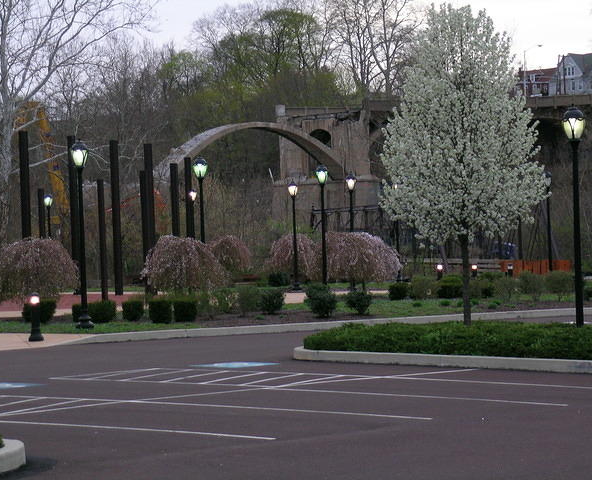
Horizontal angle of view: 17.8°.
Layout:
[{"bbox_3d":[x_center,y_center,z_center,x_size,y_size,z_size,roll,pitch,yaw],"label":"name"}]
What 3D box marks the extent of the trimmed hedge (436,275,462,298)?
[{"bbox_3d":[5.104,1.541,62.500,0.895,0.795,0.850,-2,1,0],"label":"trimmed hedge"}]

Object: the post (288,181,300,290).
[{"bbox_3d":[-0.048,-0.195,79.542,0.460,4.627,0.460,-2,0,0],"label":"post"}]

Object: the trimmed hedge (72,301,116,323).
[{"bbox_3d":[-5.182,1.839,48.500,1.132,0.566,0.850,-2,1,0],"label":"trimmed hedge"}]

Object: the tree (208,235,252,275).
[{"bbox_3d":[-3.067,0.832,86.000,2.000,2.076,2.000,-2,0,0],"label":"tree"}]

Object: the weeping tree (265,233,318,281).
[{"bbox_3d":[-0.162,0.897,93.697,2.733,2.509,2.733,-2,0,0],"label":"weeping tree"}]

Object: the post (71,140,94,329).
[{"bbox_3d":[-4.894,-0.126,43.300,0.410,4.319,0.410,-2,0,0],"label":"post"}]

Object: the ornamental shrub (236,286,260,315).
[{"bbox_3d":[-1.271,1.636,51.000,0.676,0.865,0.750,-2,1,0],"label":"ornamental shrub"}]

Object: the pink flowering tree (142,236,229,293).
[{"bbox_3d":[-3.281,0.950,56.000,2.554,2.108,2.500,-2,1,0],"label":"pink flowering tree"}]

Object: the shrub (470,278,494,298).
[{"bbox_3d":[5.637,1.466,57.000,0.720,0.605,0.700,-2,0,0],"label":"shrub"}]

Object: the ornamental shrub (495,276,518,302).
[{"bbox_3d":[6.444,1.503,57.837,0.734,0.767,0.734,-2,0,0],"label":"ornamental shrub"}]

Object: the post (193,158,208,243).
[{"bbox_3d":[-2.678,-0.187,54.300,0.410,4.322,0.410,-2,0,0],"label":"post"}]

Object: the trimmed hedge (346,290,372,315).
[{"bbox_3d":[1.707,1.707,51.500,0.765,0.655,0.750,-2,1,0],"label":"trimmed hedge"}]

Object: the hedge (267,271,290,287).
[{"bbox_3d":[-0.778,1.815,87.761,1.067,0.698,1.067,-2,0,0],"label":"hedge"}]

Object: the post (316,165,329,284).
[{"bbox_3d":[0.924,-0.329,62.000,0.410,4.309,0.410,-2,0,0],"label":"post"}]

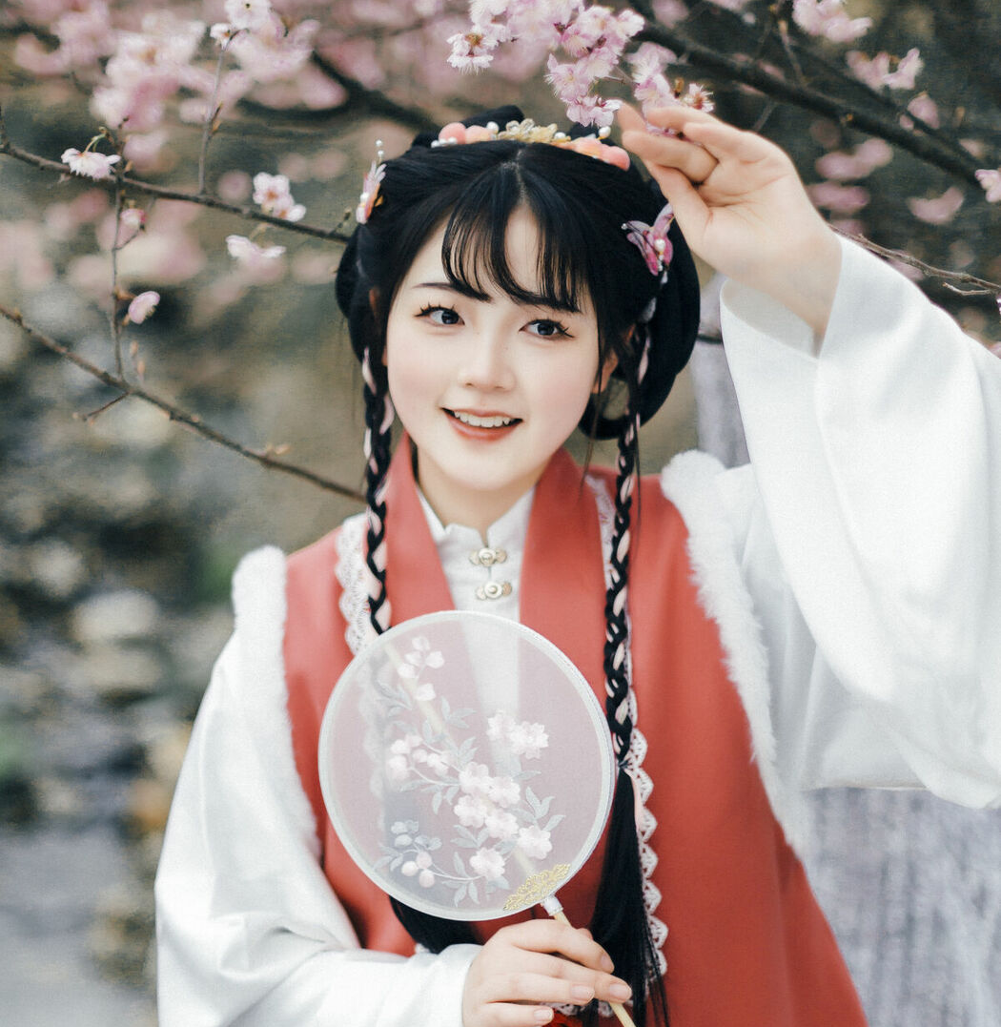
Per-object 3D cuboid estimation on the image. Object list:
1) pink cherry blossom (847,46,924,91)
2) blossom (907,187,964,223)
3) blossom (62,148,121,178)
[{"bbox_3d":[0.282,-0.327,1.530,0.054,0.032,0.038,0,7,0],"label":"pink cherry blossom"},{"bbox_3d":[0.354,-0.252,1.700,0.046,0.029,0.034,0,7,0],"label":"blossom"},{"bbox_3d":[-0.267,-0.228,1.360,0.039,0.021,0.032,0,7,0],"label":"blossom"}]

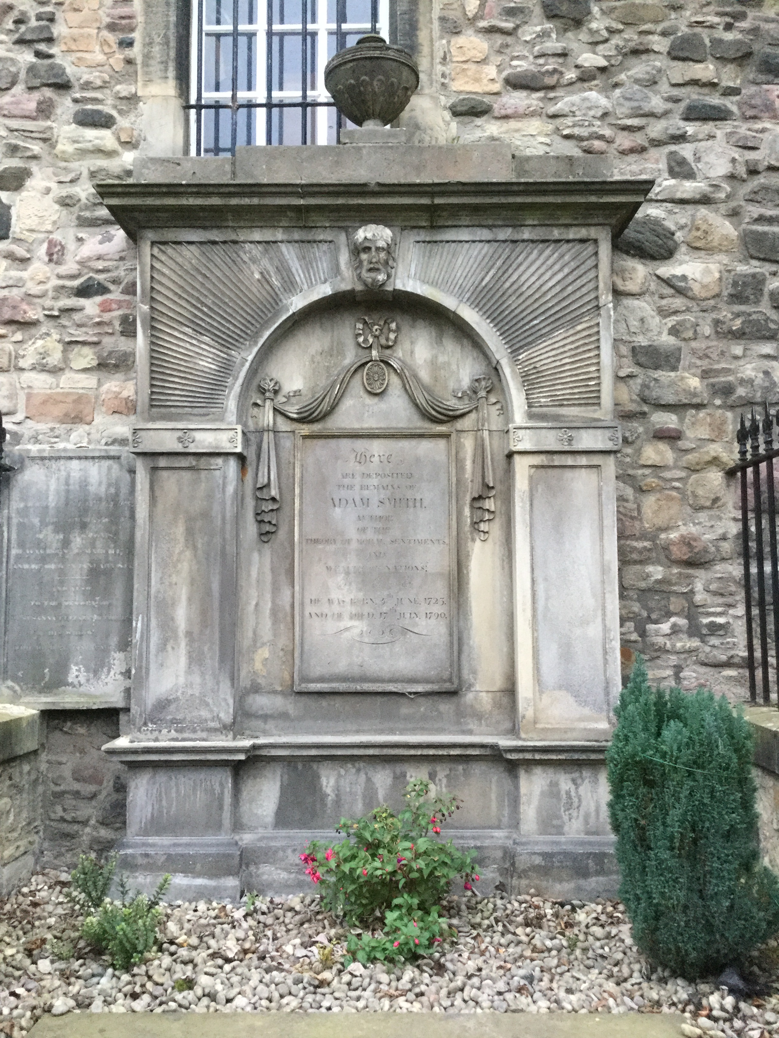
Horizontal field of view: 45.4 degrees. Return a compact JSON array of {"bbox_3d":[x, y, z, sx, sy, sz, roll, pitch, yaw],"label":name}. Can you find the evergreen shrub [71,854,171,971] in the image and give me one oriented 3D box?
[{"bbox_3d":[-1.094,1.557,3.761,0.360,0.319,0.433,0,-5,0],"label":"evergreen shrub"}]

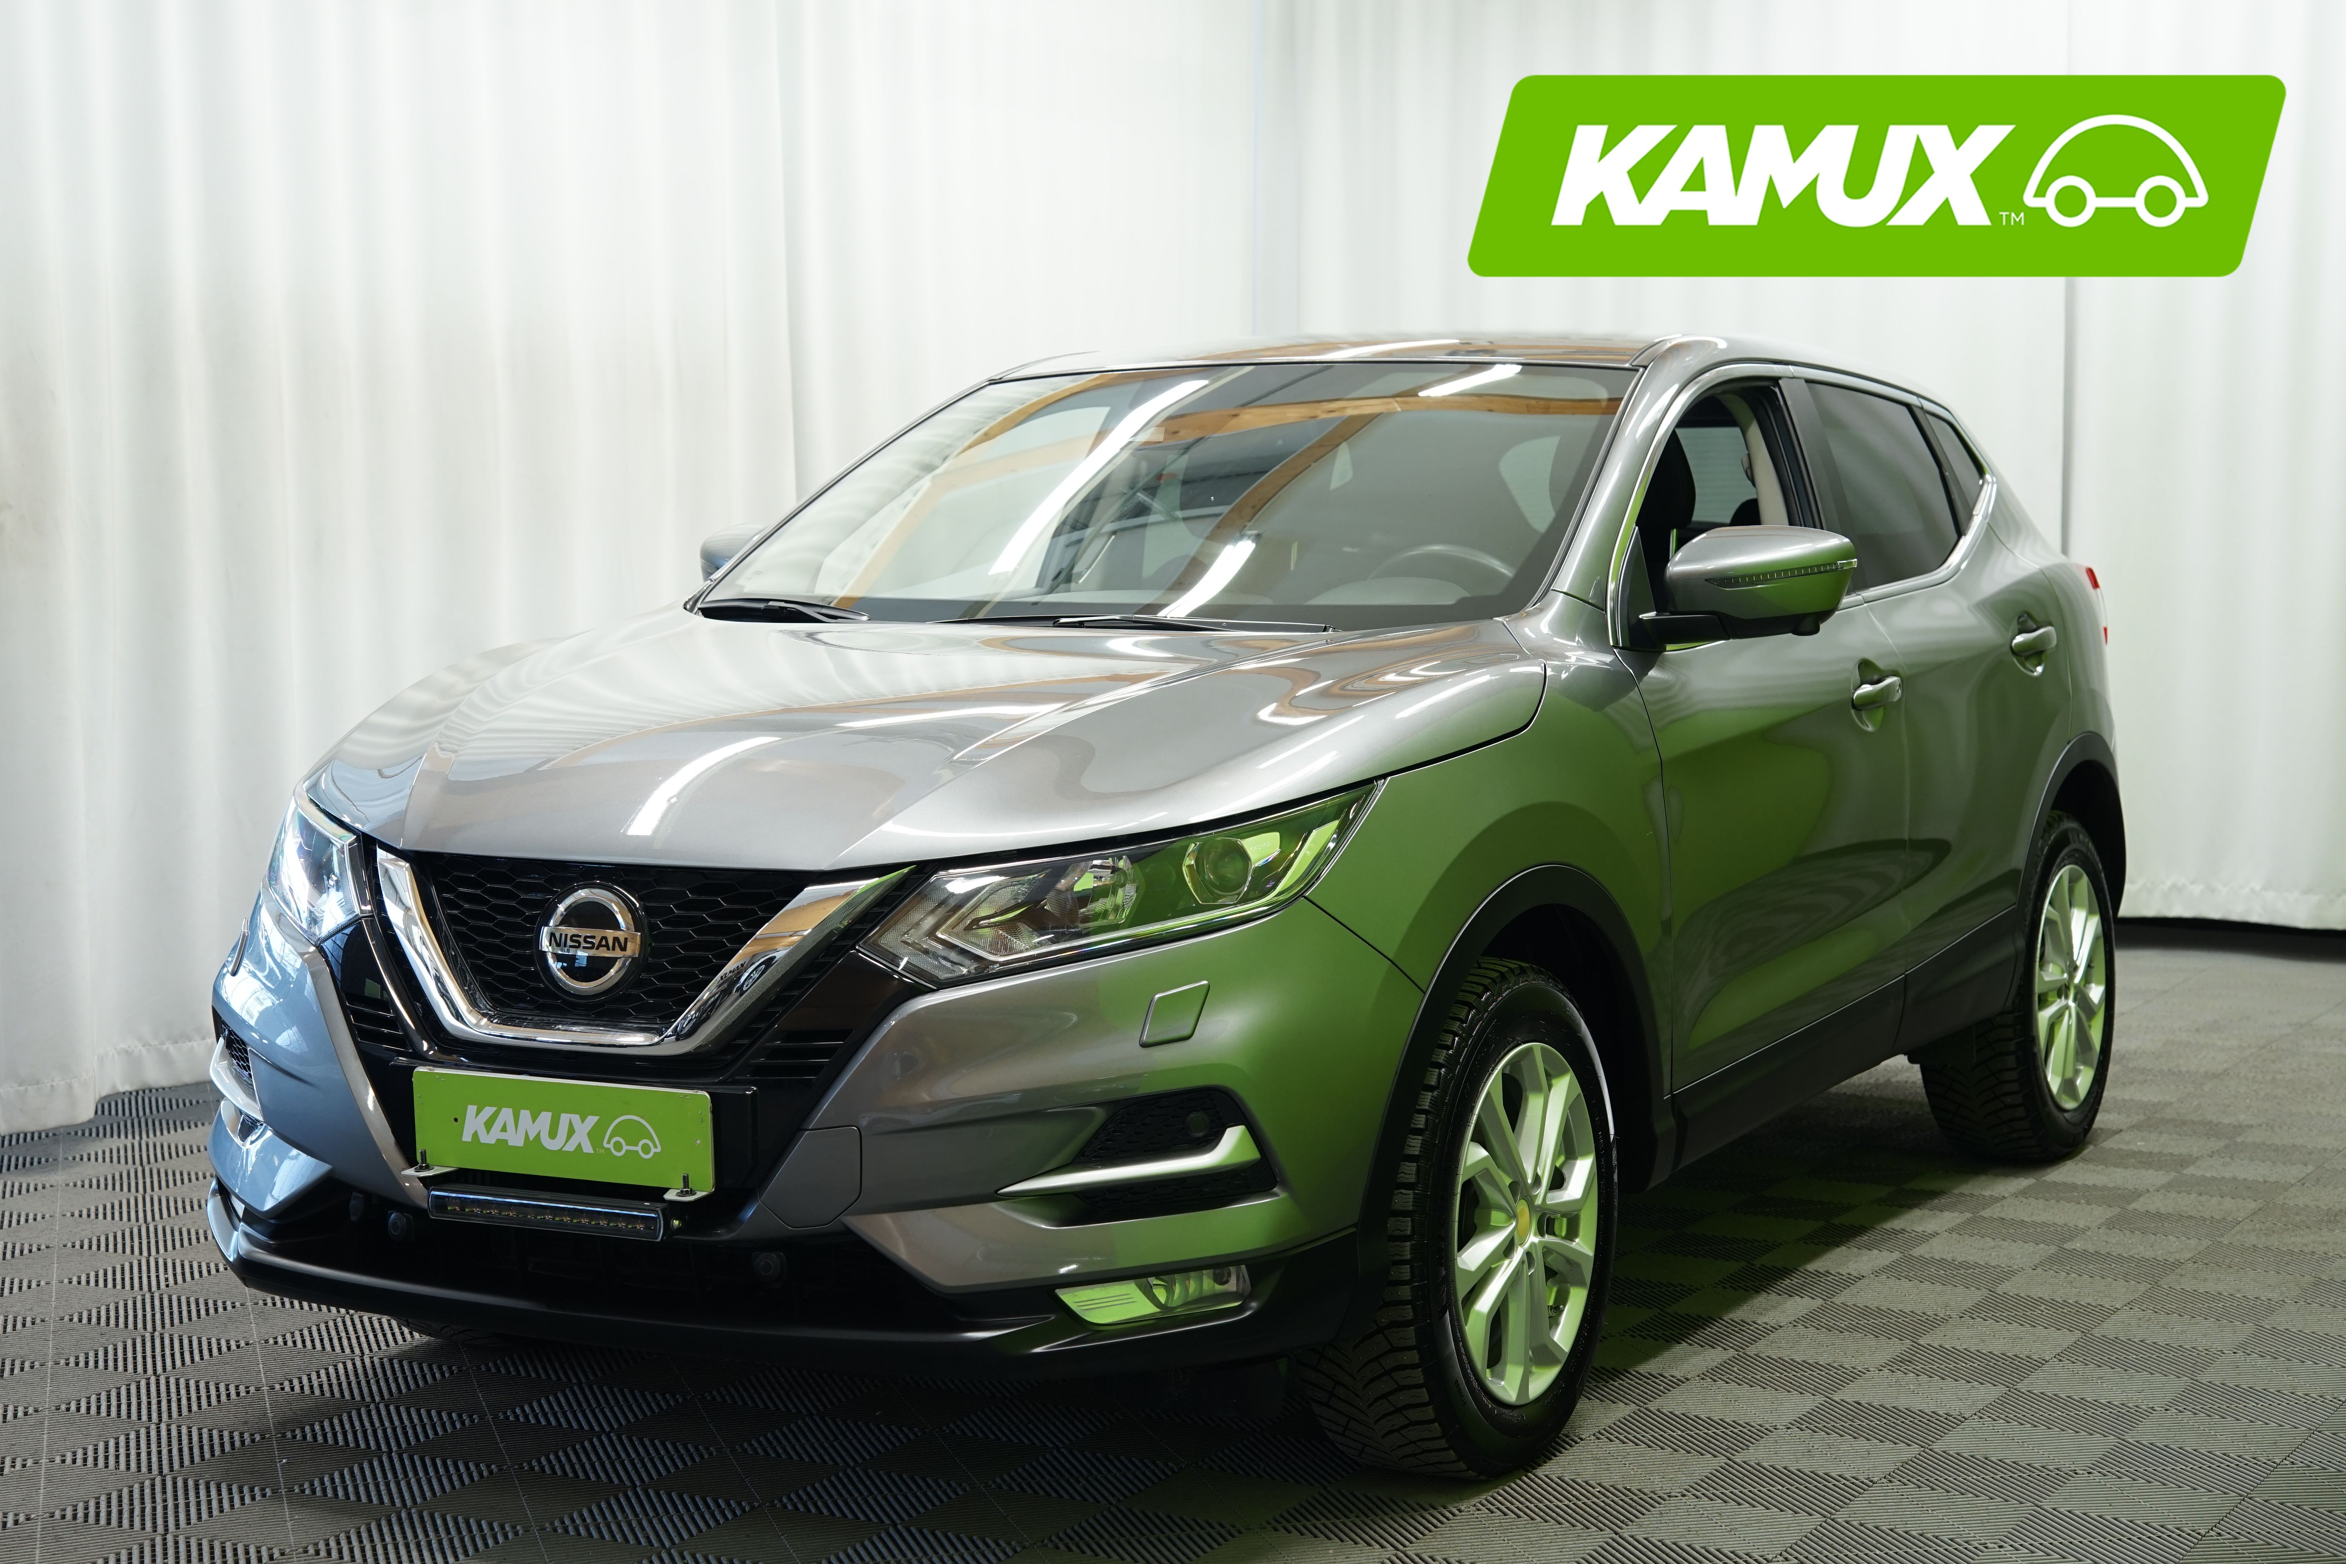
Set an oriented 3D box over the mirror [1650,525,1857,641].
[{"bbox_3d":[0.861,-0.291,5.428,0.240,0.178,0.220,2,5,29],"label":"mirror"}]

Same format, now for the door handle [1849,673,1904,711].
[{"bbox_3d":[1.153,-0.147,6.075,0.050,0.048,0.205,2,5,29],"label":"door handle"}]

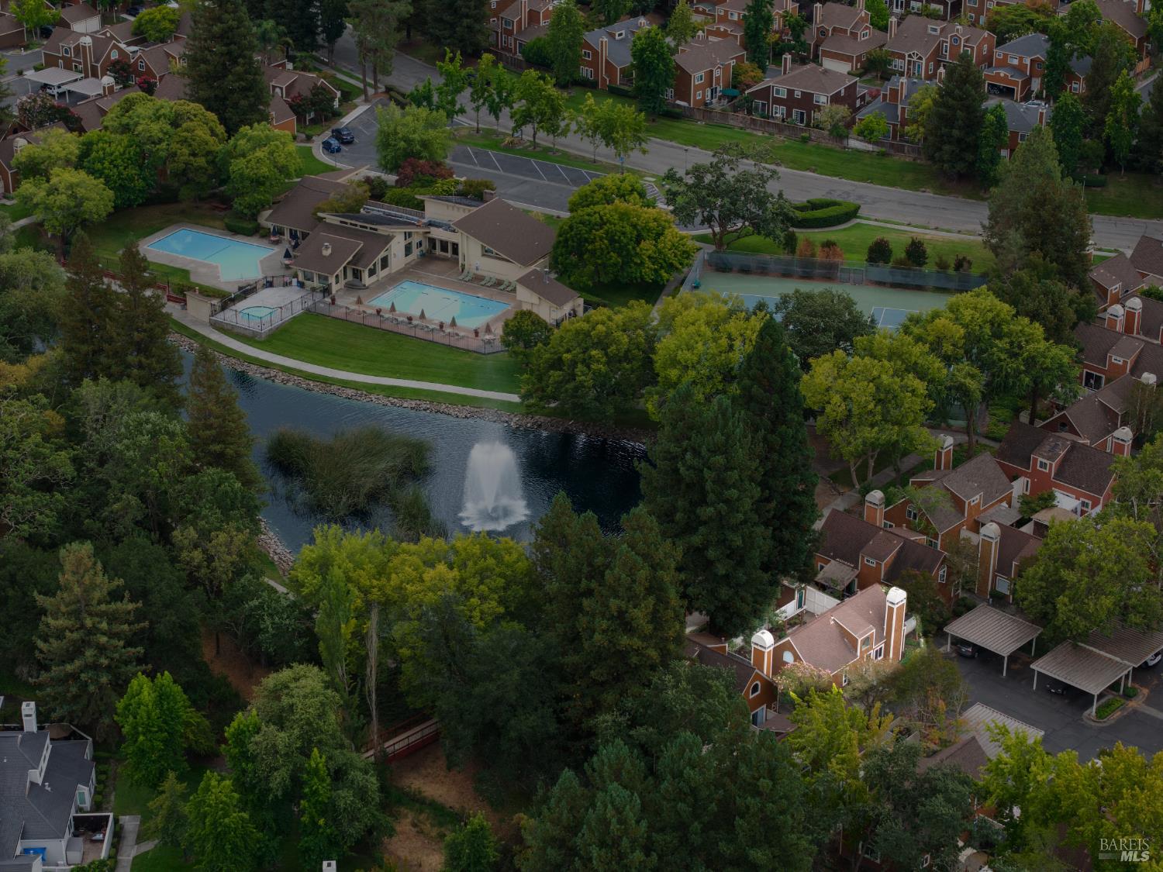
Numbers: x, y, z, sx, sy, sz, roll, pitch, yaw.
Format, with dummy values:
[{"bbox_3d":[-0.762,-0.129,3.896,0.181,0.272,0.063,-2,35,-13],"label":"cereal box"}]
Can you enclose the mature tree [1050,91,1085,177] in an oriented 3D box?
[{"bbox_3d":[67.244,-41.428,324.389,4.800,13.000,4.800,0,26,0],"label":"mature tree"}]

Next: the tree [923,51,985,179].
[{"bbox_3d":[51.822,-44.492,324.820,8.500,17.900,8.500,0,26,0],"label":"tree"}]

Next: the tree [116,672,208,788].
[{"bbox_3d":[-34.590,24.140,193.520,7.300,9.800,7.300,0,26,0],"label":"tree"}]

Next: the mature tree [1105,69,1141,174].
[{"bbox_3d":[75.272,-43.417,326.086,4.900,15.200,4.900,0,26,0],"label":"mature tree"}]

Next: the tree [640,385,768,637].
[{"bbox_3d":[10.810,6.940,212.400,11.200,24.000,11.200,0,26,0],"label":"tree"}]

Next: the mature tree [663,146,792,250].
[{"bbox_3d":[18.234,-29.365,296.257,15.800,13.300,14.500,2,26,3],"label":"mature tree"}]

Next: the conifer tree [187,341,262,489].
[{"bbox_3d":[-36.073,-1.212,234.213,8.000,17.600,8.000,-4,27,-9],"label":"conifer tree"}]

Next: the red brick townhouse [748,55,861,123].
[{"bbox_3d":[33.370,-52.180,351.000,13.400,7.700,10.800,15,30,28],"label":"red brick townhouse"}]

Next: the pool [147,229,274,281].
[{"bbox_3d":[-46.906,-22.106,299.479,18.700,1.500,12.000,14,29,25],"label":"pool"}]

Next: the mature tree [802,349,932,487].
[{"bbox_3d":[29.047,-1.356,238.696,13.000,14.400,12.000,4,27,7],"label":"mature tree"}]

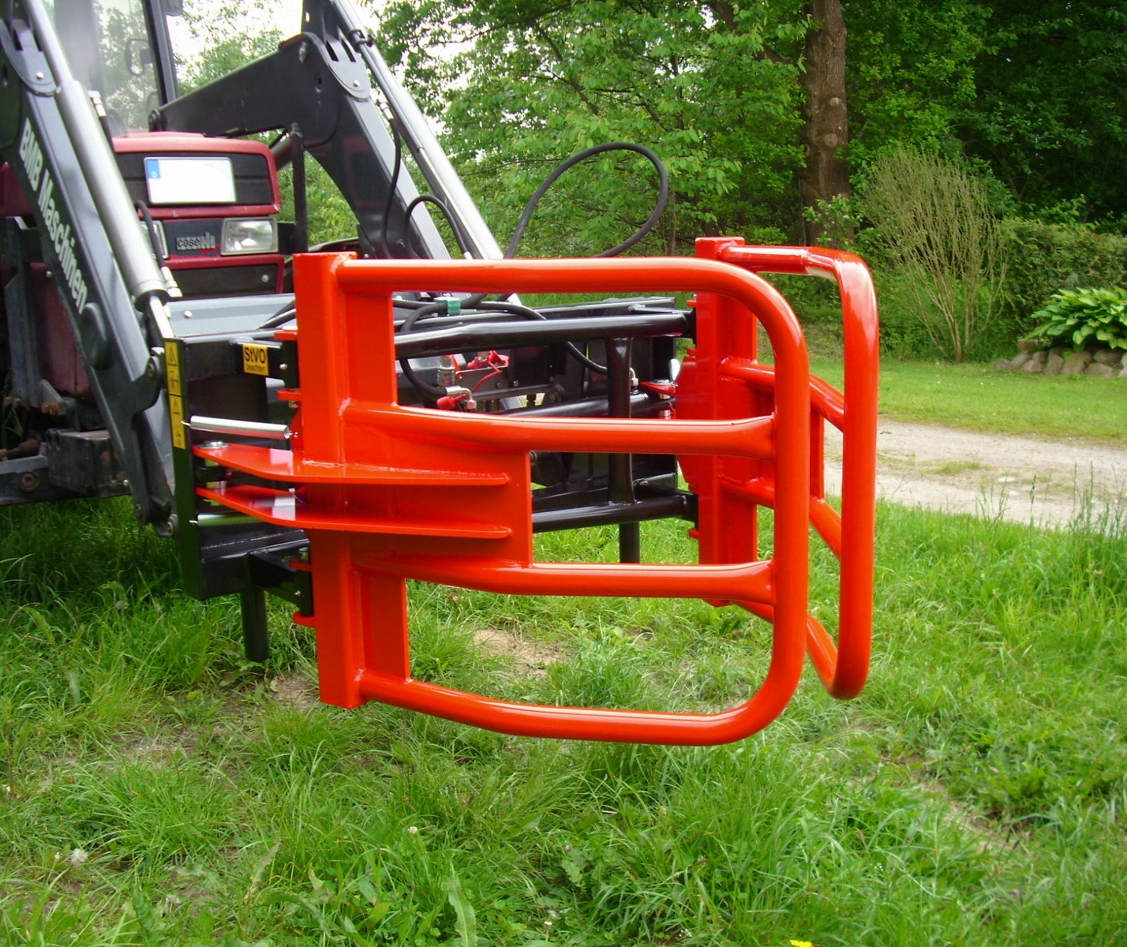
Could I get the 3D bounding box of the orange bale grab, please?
[{"bbox_3d":[0.099,-0.014,2.677,1.329,0.860,1.081,-10,14,-38],"label":"orange bale grab"}]

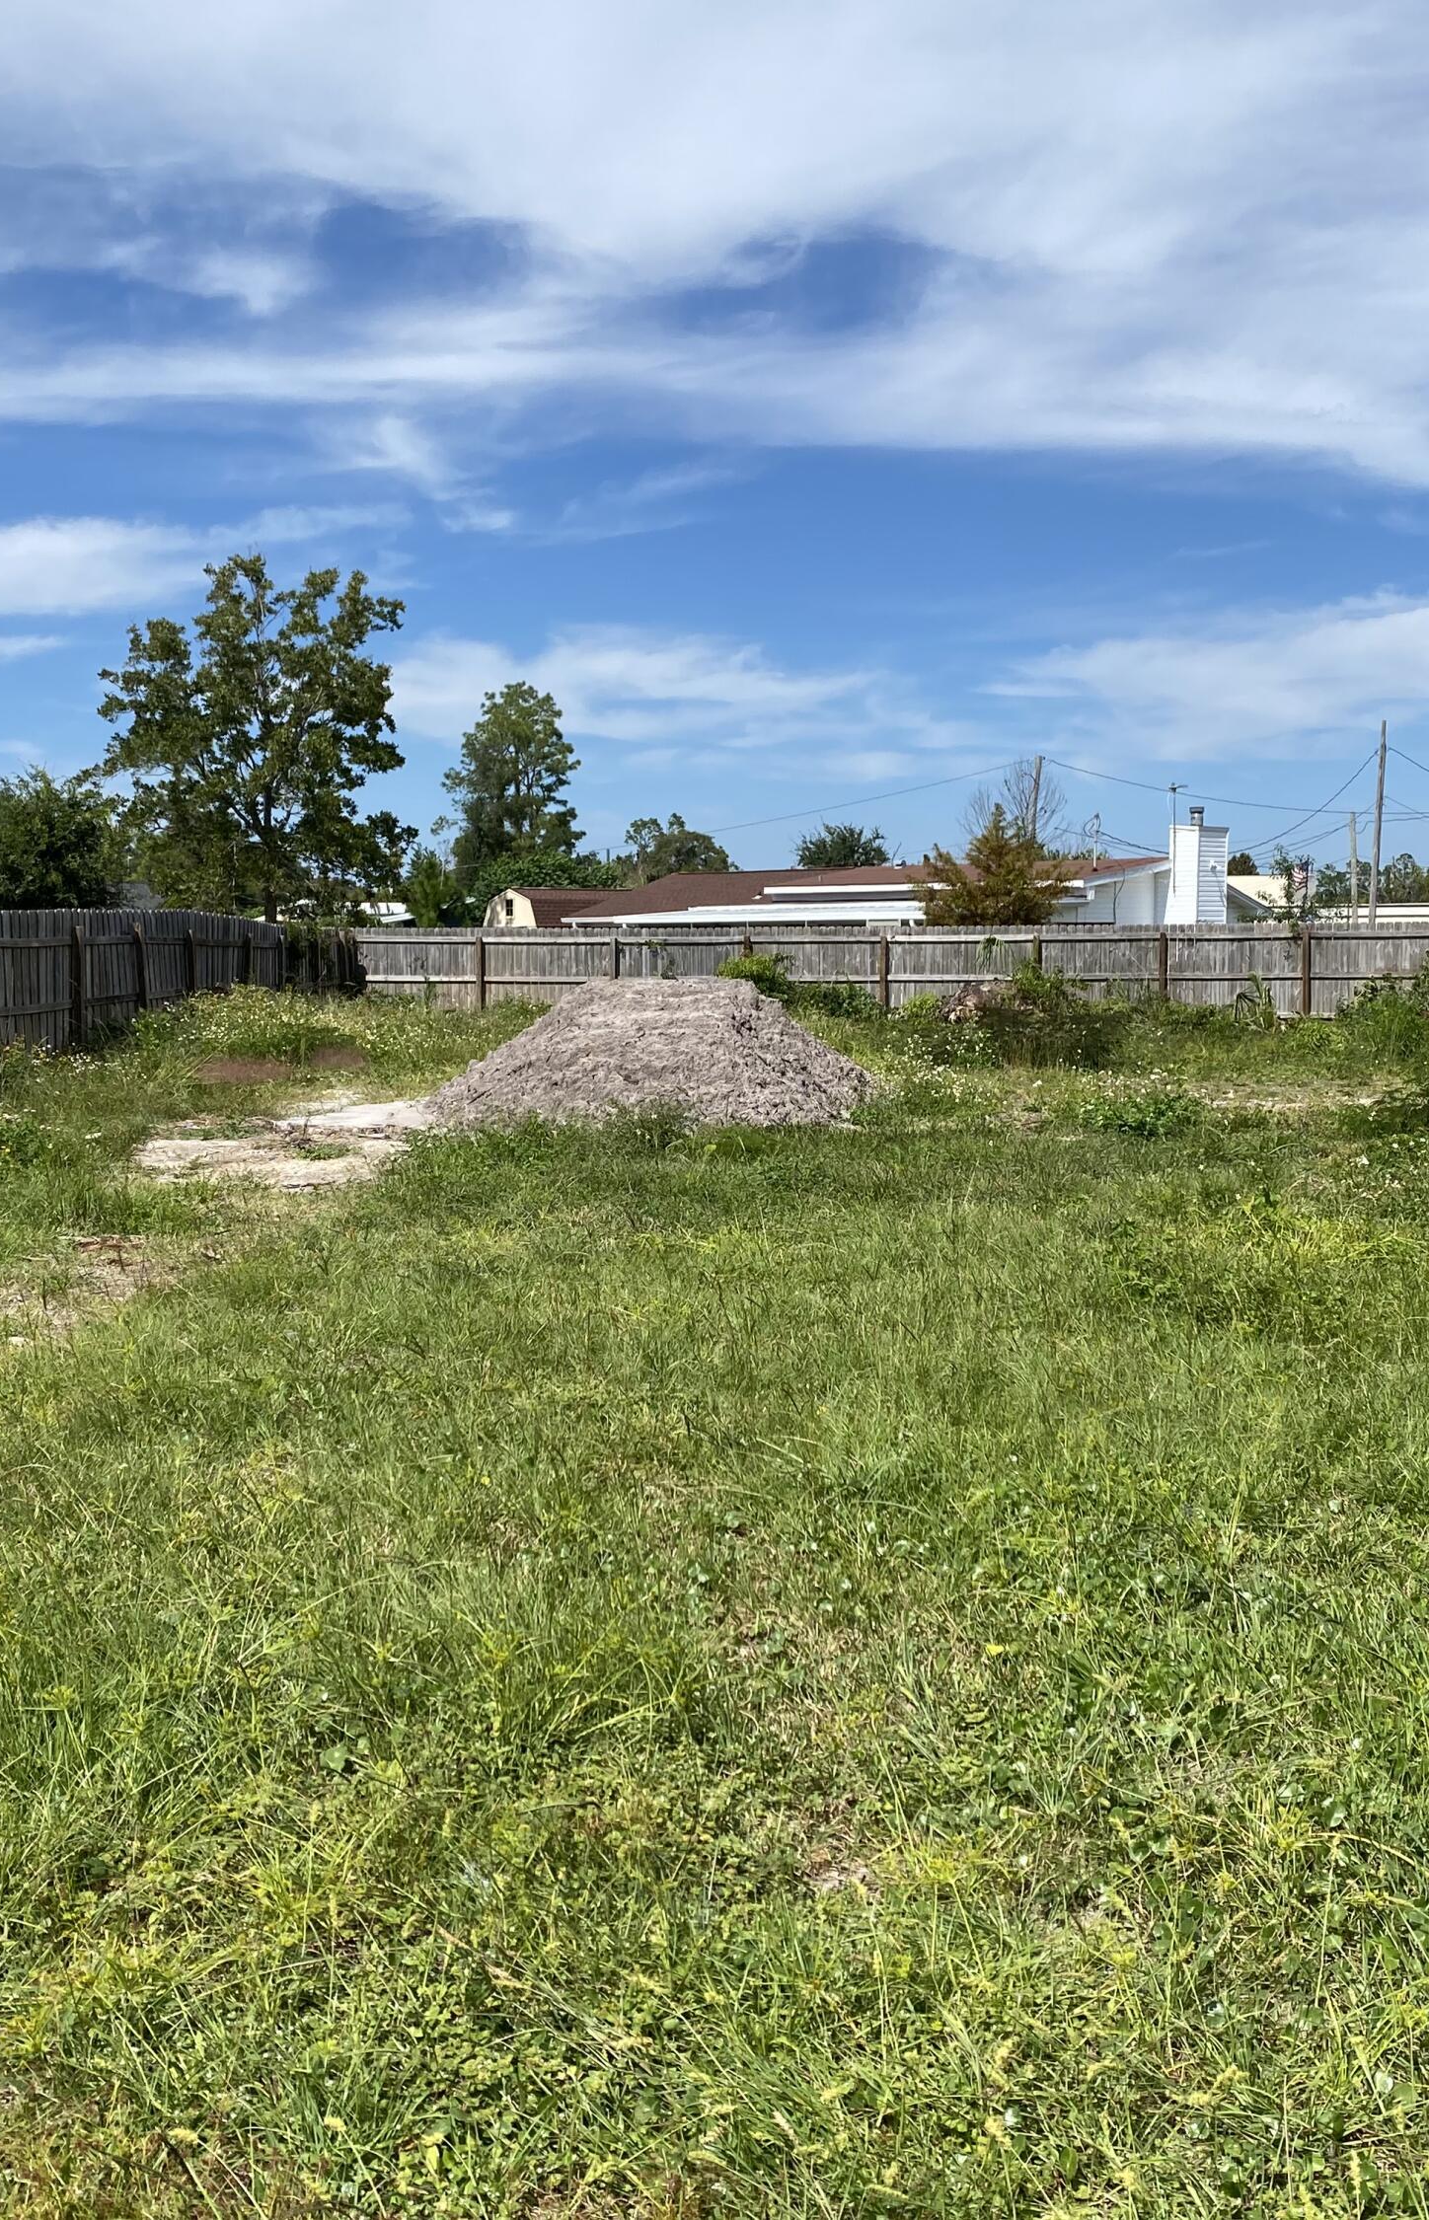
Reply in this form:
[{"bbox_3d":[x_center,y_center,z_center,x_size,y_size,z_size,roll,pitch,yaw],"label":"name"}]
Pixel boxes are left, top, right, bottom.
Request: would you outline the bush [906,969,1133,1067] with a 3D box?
[{"bbox_3d":[3.637,-1.116,26.590,2.600,1.222,2.200,0,4,0],"label":"bush"}]

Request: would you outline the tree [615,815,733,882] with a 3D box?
[{"bbox_3d":[-1.779,-9.529,97.555,5.200,6.768,5.000,0,4,0],"label":"tree"}]

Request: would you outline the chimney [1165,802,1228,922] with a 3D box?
[{"bbox_3d":[12.354,-5.363,56.755,1.150,4.764,1.100,-3,5,-35],"label":"chimney"}]

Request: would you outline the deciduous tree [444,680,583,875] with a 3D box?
[{"bbox_3d":[-7.940,-11.037,87.409,5.200,11.341,5.000,0,4,0],"label":"deciduous tree"}]

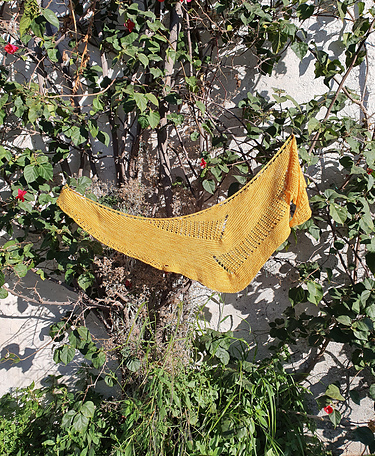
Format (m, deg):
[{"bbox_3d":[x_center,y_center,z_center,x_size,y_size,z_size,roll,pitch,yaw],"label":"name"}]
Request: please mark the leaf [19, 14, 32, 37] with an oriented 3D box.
[{"bbox_3d":[-0.798,-0.998,1.850,0.069,0.108,0.035,1,4,10],"label":"leaf"}]

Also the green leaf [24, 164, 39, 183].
[{"bbox_3d":[-0.756,-0.264,1.820,0.068,0.087,0.030,0,4,0],"label":"green leaf"}]

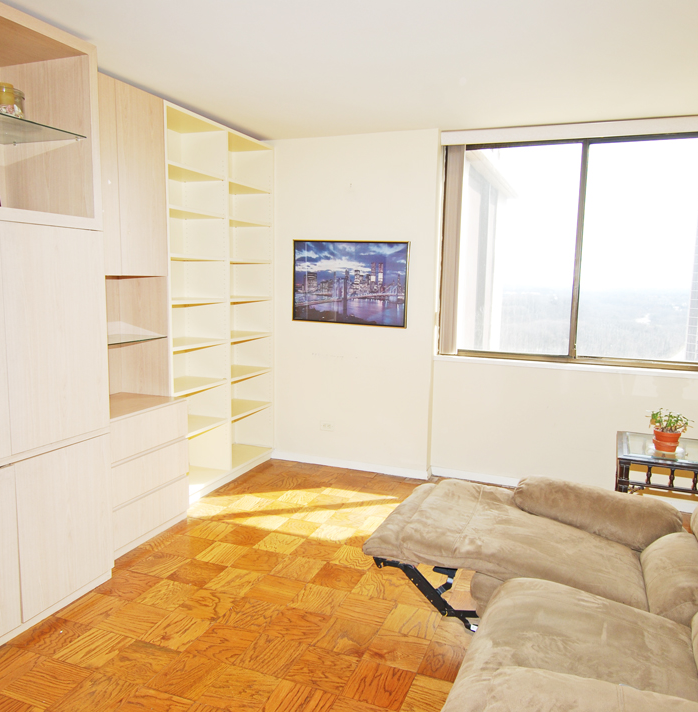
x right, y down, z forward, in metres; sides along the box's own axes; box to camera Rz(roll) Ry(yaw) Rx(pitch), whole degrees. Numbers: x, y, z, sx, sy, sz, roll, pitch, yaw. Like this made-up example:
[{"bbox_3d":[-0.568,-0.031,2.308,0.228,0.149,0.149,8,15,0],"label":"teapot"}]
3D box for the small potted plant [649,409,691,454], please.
[{"bbox_3d":[1.699,0.388,2.973,0.200,0.215,0.190,4,7,21],"label":"small potted plant"}]

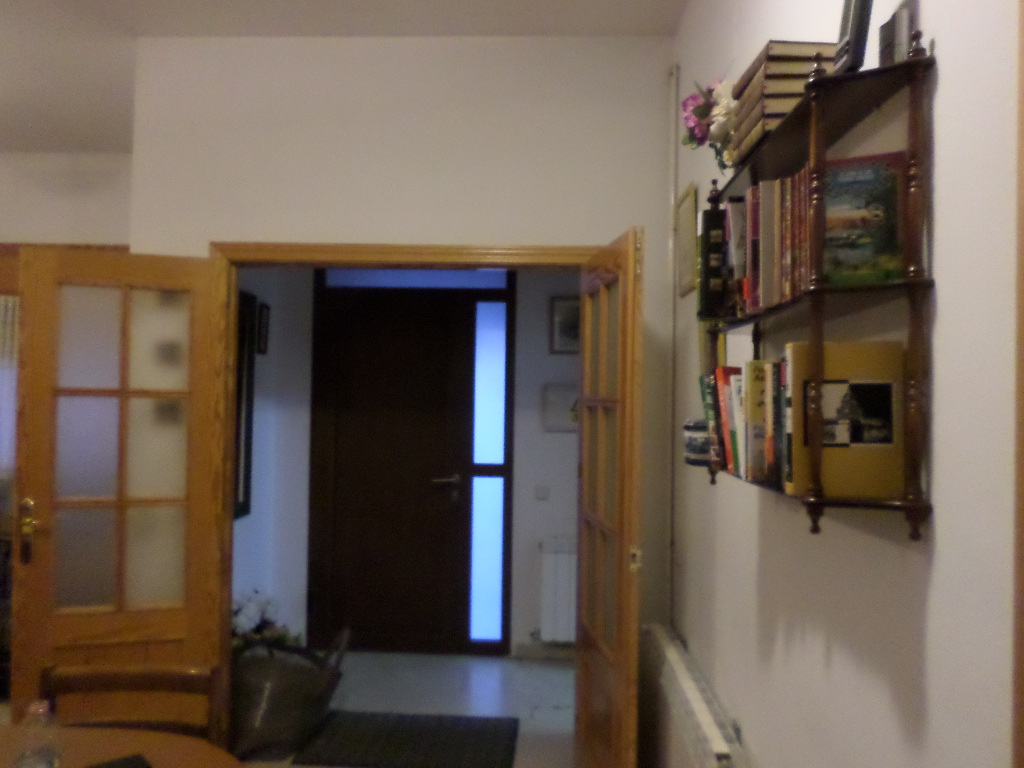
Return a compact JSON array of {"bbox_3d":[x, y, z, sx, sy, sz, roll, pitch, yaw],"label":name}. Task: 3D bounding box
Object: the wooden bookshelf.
[{"bbox_3d":[0.513,-0.128,1.401,0.152,0.710,0.800,1,-1,2],"label":"wooden bookshelf"}]

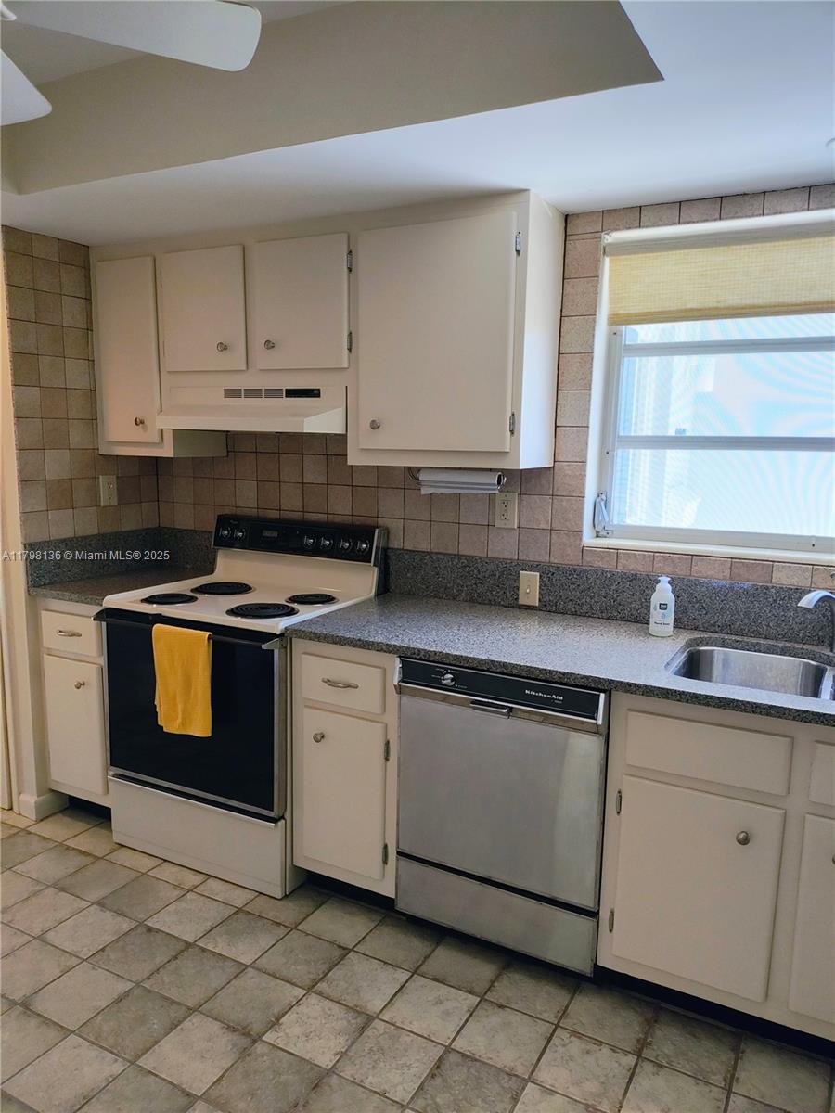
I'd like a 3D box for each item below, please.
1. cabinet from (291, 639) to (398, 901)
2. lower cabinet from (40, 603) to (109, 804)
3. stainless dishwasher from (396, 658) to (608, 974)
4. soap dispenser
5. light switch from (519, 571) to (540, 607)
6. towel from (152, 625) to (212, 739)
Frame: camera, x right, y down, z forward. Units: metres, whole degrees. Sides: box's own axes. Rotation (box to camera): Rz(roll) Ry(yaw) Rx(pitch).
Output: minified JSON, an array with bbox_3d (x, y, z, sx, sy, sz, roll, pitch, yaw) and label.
[{"bbox_3d":[-0.082,0.596,2.692,0.373,0.747,0.638,5,9,28],"label":"cabinet"},{"bbox_3d":[-1.109,0.499,3.233,0.417,0.747,0.638,5,9,28],"label":"lower cabinet"},{"bbox_3d":[0.339,0.658,2.446,0.598,0.778,0.625,5,9,28],"label":"stainless dishwasher"},{"bbox_3d":[0.755,0.149,2.468,0.074,0.178,0.070,4,8,20],"label":"soap dispenser"},{"bbox_3d":[0.385,0.113,2.771,0.070,0.114,0.012,5,9,28],"label":"light switch"},{"bbox_3d":[-0.738,0.390,2.554,0.252,0.330,0.052,5,9,28],"label":"towel"}]

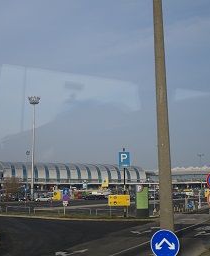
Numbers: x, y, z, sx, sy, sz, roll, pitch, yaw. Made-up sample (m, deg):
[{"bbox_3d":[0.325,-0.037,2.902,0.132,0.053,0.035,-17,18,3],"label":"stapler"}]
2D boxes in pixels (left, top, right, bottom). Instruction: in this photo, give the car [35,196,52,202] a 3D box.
[{"bbox_3d":[-15.681,18.190,104.112,4.450,1.460,1.800,2,-9,-16],"label":"car"}]

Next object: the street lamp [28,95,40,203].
[{"bbox_3d":[-20.239,5.566,115.285,3.200,29.760,3.200,0,-9,0],"label":"street lamp"}]

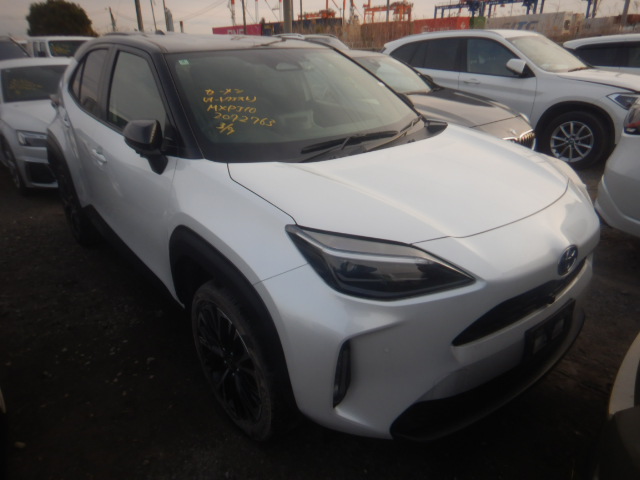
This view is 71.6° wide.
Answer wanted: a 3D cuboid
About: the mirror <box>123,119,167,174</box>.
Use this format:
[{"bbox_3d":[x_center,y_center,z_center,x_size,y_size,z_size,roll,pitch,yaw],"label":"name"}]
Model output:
[{"bbox_3d":[-0.708,-0.377,1.791,0.185,0.210,0.145,-19,28,-35],"label":"mirror"}]

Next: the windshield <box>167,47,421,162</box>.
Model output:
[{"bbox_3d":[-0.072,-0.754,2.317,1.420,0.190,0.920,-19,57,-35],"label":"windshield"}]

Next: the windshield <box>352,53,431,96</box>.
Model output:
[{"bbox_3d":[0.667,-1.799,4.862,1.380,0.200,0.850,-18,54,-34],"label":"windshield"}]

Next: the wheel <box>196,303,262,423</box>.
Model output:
[{"bbox_3d":[-0.305,0.460,1.792,0.160,0.480,0.480,-19,28,-35],"label":"wheel"}]

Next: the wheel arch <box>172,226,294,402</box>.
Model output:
[{"bbox_3d":[-0.358,0.242,1.703,0.130,0.510,0.870,-19,28,-35],"label":"wheel arch"}]

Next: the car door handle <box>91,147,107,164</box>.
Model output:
[{"bbox_3d":[-1.254,-0.477,2.518,0.055,0.050,0.220,-19,28,-35],"label":"car door handle"}]

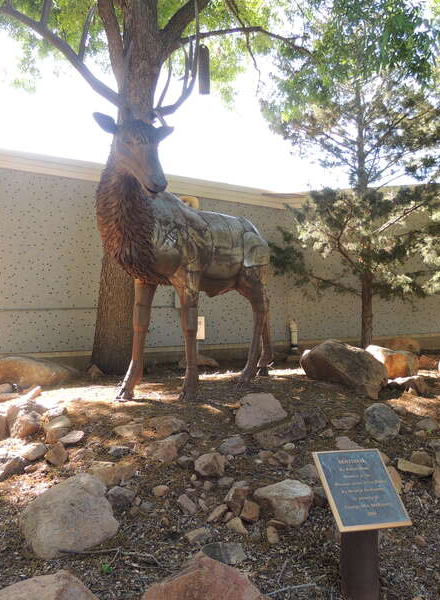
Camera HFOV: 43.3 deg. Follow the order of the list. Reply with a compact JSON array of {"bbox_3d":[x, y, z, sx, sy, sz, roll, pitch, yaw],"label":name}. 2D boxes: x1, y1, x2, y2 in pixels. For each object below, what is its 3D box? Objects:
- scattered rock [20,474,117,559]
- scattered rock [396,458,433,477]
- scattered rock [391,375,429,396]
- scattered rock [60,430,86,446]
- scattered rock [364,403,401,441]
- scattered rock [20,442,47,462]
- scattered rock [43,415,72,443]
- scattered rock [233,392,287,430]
[{"bbox_3d":[-0.859,1.227,3.145,0.544,0.370,0.463,0,0,0],"label":"scattered rock"},{"bbox_3d":[1.347,1.160,3.841,0.249,0.098,0.150,0,0,0],"label":"scattered rock"},{"bbox_3d":[1.999,0.902,5.850,0.380,0.200,0.300,-2,-2,19],"label":"scattered rock"},{"bbox_3d":[-1.128,1.060,4.244,0.184,0.105,0.129,0,0,0],"label":"scattered rock"},{"bbox_3d":[1.227,0.925,4.189,0.272,0.260,0.220,0,0,16],"label":"scattered rock"},{"bbox_3d":[-1.319,1.079,3.925,0.184,0.115,0.150,0,0,-19],"label":"scattered rock"},{"bbox_3d":[-1.339,1.059,4.570,0.240,0.200,0.220,0,-2,-16],"label":"scattered rock"},{"bbox_3d":[0.352,0.969,4.820,0.430,0.280,0.320,-1,-2,4],"label":"scattered rock"}]

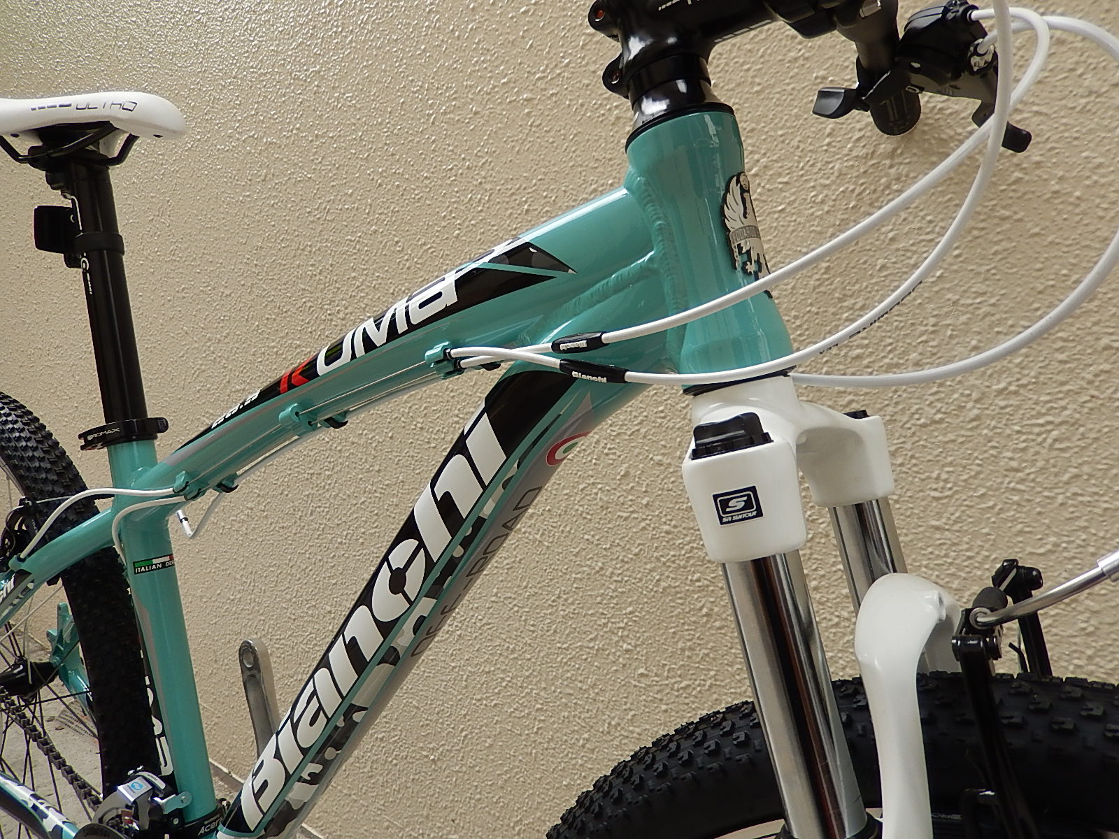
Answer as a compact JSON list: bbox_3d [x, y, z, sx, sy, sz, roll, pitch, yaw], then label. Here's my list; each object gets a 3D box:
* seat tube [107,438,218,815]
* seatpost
[{"bbox_3d":[-0.325,0.178,0.668,0.040,0.326,0.035,-12,-1,35],"label":"seat tube"},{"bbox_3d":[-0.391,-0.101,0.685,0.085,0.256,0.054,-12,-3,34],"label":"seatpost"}]

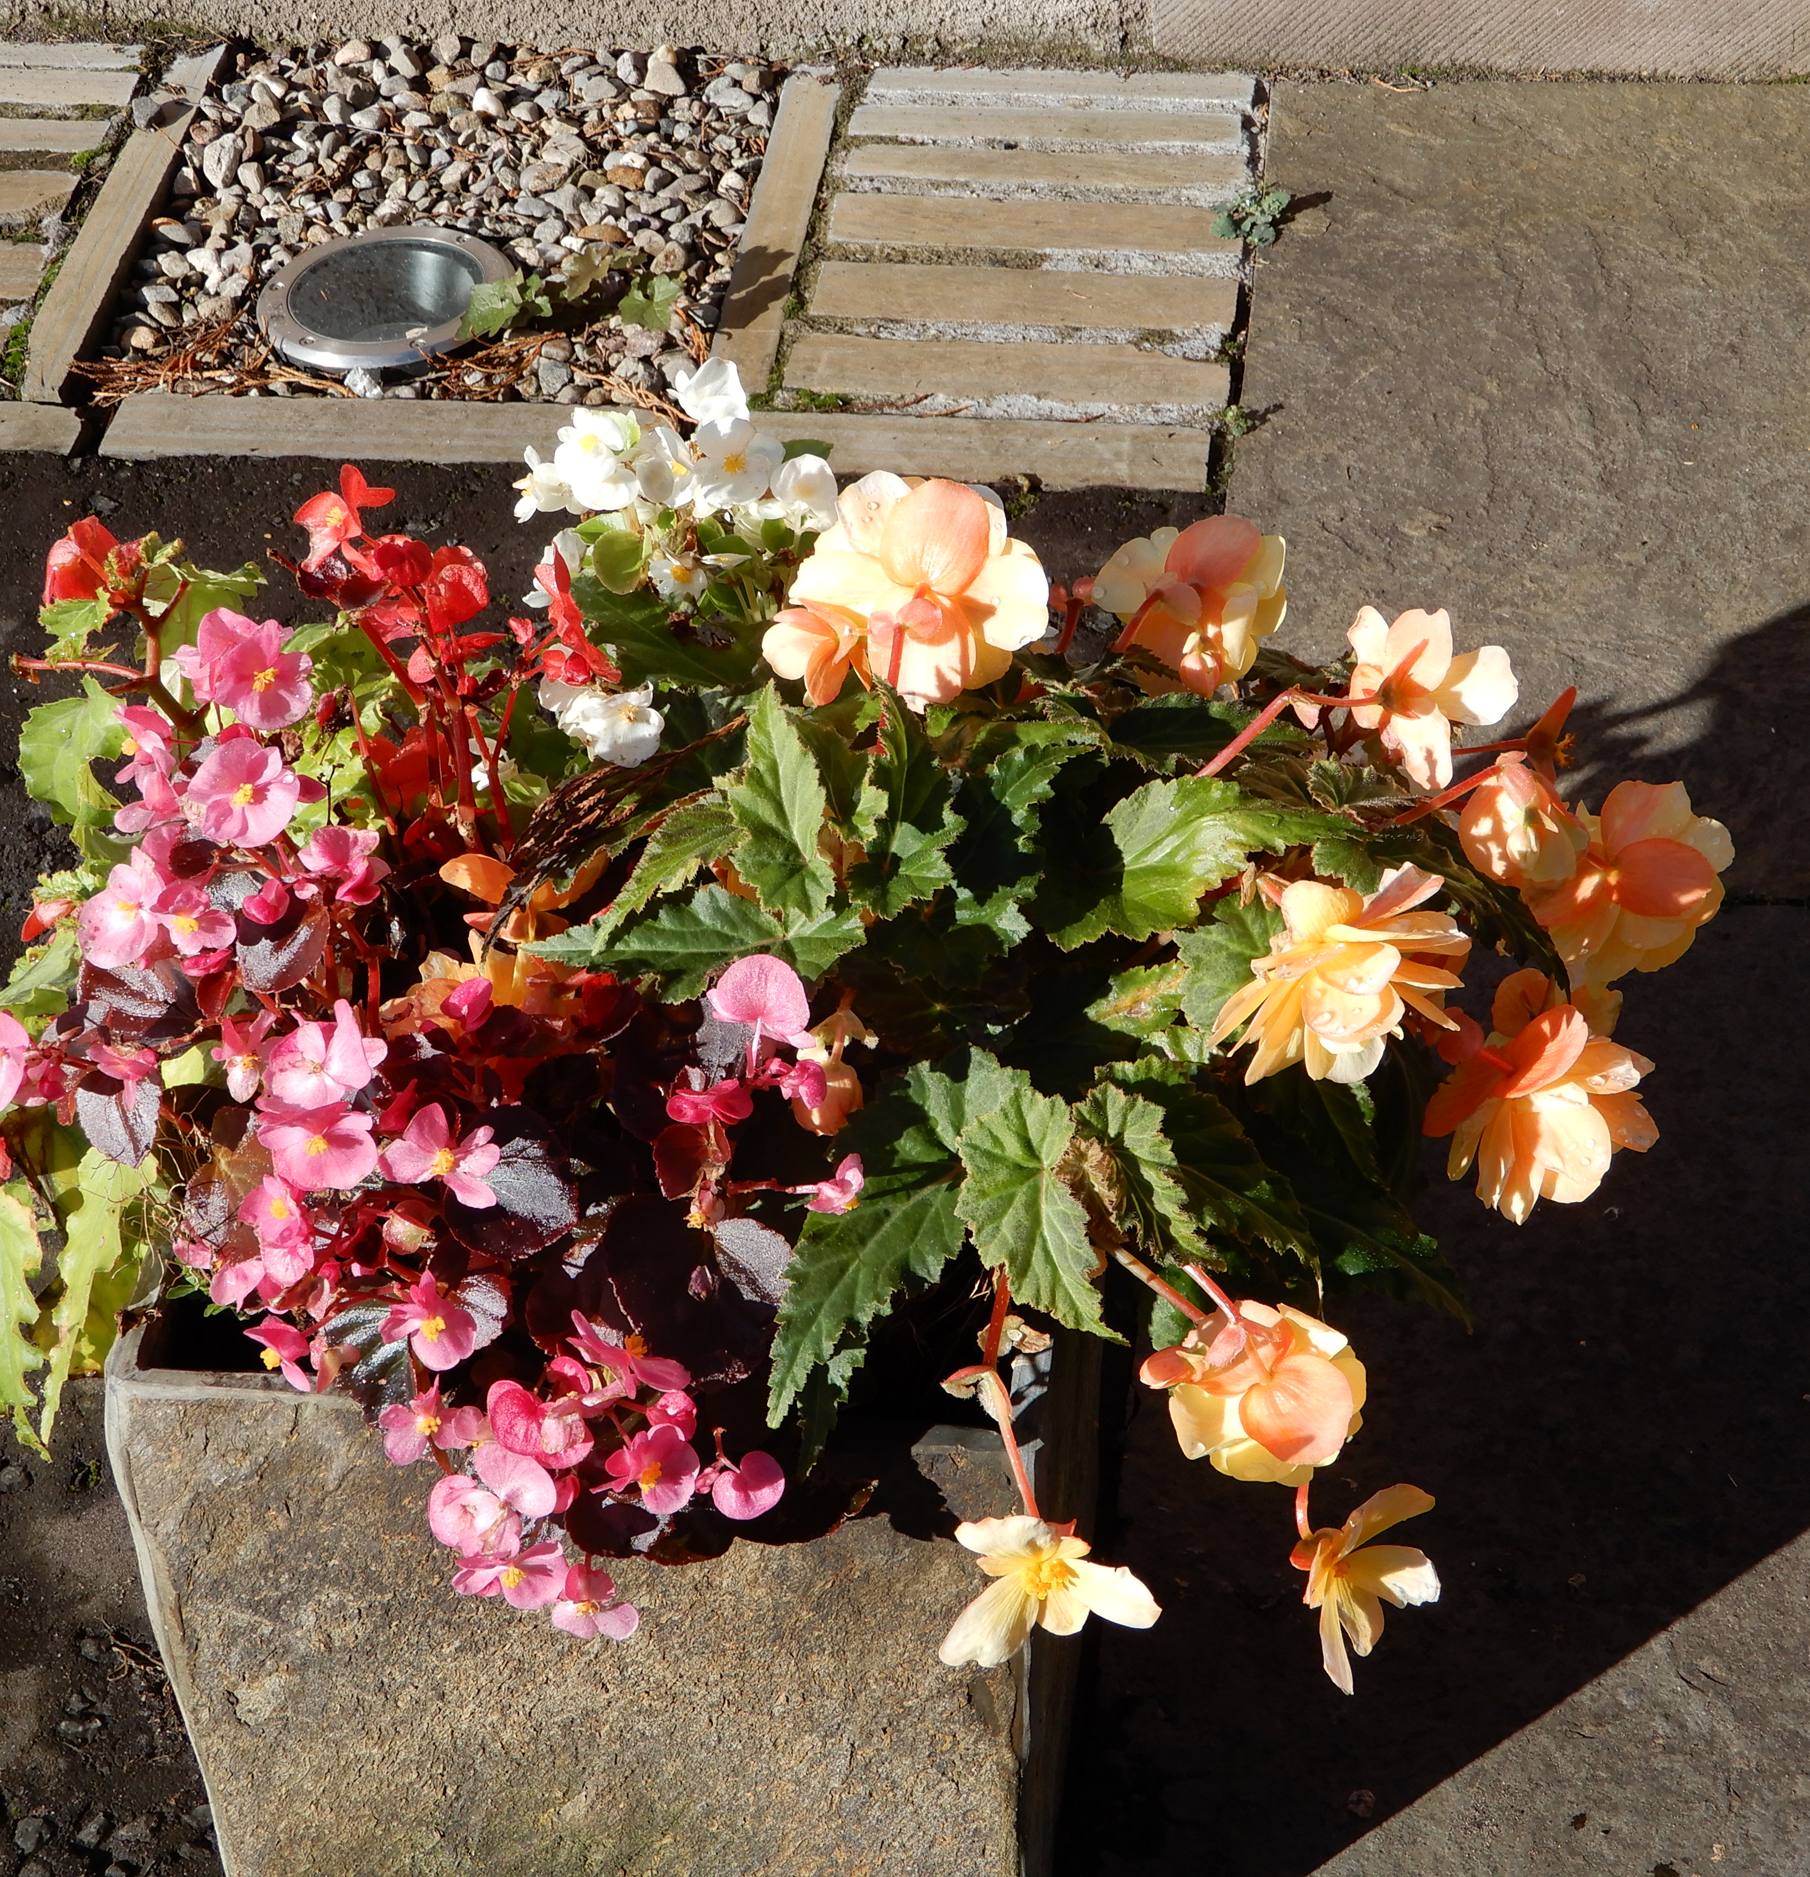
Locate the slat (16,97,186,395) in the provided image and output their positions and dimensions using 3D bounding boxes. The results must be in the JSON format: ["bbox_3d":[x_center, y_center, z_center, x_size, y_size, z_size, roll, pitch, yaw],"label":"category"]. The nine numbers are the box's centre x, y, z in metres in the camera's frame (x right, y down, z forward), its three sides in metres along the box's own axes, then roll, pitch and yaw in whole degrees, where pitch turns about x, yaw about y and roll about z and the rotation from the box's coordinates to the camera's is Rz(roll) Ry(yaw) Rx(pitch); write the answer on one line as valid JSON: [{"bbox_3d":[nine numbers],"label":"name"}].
[{"bbox_3d":[-0.576,-0.497,2.644,0.044,0.040,0.392,2,45,6],"label":"slat"}]

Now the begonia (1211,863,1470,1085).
[{"bbox_3d":[0.143,0.012,1.192,0.083,0.072,0.055,0,20,-19],"label":"begonia"}]

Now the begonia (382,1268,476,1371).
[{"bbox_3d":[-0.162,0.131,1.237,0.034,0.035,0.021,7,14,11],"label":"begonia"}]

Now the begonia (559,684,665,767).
[{"bbox_3d":[-0.102,-0.075,1.267,0.036,0.022,0.030,0,69,-6],"label":"begonia"}]

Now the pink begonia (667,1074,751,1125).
[{"bbox_3d":[-0.064,0.053,1.185,0.028,0.022,0.024,0,34,0],"label":"pink begonia"}]

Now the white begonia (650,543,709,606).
[{"bbox_3d":[-0.092,-0.148,1.480,0.026,0.025,0.014,-8,14,-3],"label":"white begonia"}]

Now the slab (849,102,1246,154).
[{"bbox_3d":[0.104,-0.589,2.665,0.290,0.025,0.042,3,45,7],"label":"slab"}]

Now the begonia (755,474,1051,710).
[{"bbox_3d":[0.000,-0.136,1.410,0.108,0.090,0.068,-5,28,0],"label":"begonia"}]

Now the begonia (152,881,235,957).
[{"bbox_3d":[-0.262,-0.007,1.330,0.032,0.030,0.017,-17,12,-11],"label":"begonia"}]

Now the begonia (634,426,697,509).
[{"bbox_3d":[-0.091,-0.178,1.369,0.022,0.030,0.026,11,45,32],"label":"begonia"}]

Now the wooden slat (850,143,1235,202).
[{"bbox_3d":[0.102,-0.543,2.612,0.285,0.035,0.041,4,46,6],"label":"wooden slat"}]

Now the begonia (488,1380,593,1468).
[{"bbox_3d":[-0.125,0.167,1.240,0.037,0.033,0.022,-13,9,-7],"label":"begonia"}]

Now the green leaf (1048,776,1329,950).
[{"bbox_3d":[0.103,-0.027,1.288,0.106,0.032,0.071,9,74,9],"label":"green leaf"}]

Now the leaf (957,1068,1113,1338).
[{"bbox_3d":[0.045,0.090,1.207,0.054,0.025,0.094,-21,90,8],"label":"leaf"}]

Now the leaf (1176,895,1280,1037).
[{"bbox_3d":[0.111,0.009,1.212,0.043,0.016,0.050,0,81,9],"label":"leaf"}]

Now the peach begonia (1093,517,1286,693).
[{"bbox_3d":[0.102,-0.118,1.288,0.071,0.067,0.048,0,21,9],"label":"peach begonia"}]

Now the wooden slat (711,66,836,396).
[{"bbox_3d":[-0.091,-0.487,2.567,0.045,0.035,0.388,4,46,6],"label":"wooden slat"}]

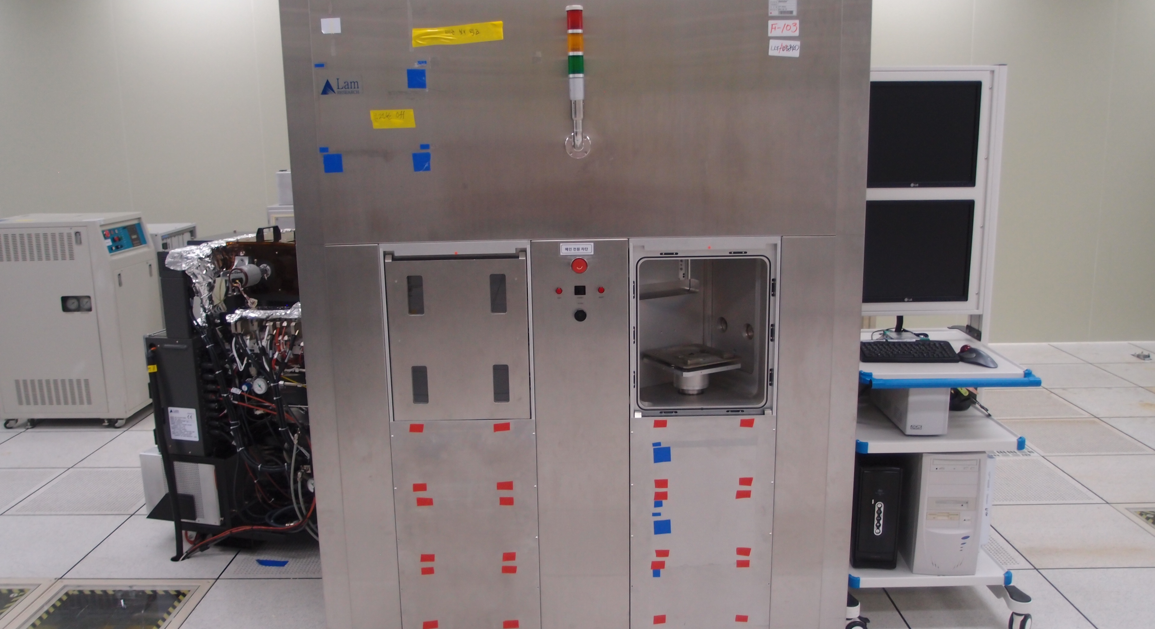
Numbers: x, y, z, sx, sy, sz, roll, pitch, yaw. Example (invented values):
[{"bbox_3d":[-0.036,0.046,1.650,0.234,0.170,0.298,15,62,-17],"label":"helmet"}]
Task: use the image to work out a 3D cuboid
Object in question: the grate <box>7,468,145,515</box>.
[{"bbox_3d":[-2.213,0.824,4.344,0.595,0.020,0.595,-1,11,0],"label":"grate"}]

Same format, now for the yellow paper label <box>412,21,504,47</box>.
[{"bbox_3d":[-0.325,-0.762,2.542,0.245,0.049,0.003,-5,11,1],"label":"yellow paper label"}]

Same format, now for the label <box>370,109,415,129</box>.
[{"bbox_3d":[-0.509,-0.539,2.582,0.121,0.050,0.006,-1,11,1],"label":"label"}]

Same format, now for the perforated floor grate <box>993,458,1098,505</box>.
[{"bbox_3d":[1.986,0.768,4.308,0.595,0.020,0.595,-1,11,0],"label":"perforated floor grate"}]

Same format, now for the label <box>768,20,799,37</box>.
[{"bbox_3d":[0.559,-0.774,2.529,0.082,0.042,0.006,-1,11,1],"label":"label"}]

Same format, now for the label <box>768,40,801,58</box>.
[{"bbox_3d":[0.564,-0.722,2.539,0.082,0.042,0.006,4,11,0],"label":"label"}]

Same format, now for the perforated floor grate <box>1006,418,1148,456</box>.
[{"bbox_3d":[2.590,0.644,4.892,0.595,0.020,0.595,-1,11,0],"label":"perforated floor grate"}]

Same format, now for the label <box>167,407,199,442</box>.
[{"bbox_3d":[-1.466,0.409,3.476,0.117,0.124,0.006,2,11,15],"label":"label"}]

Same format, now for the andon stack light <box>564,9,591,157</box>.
[{"bbox_3d":[-0.002,-0.625,2.529,0.070,0.401,0.085,-1,11,0],"label":"andon stack light"}]

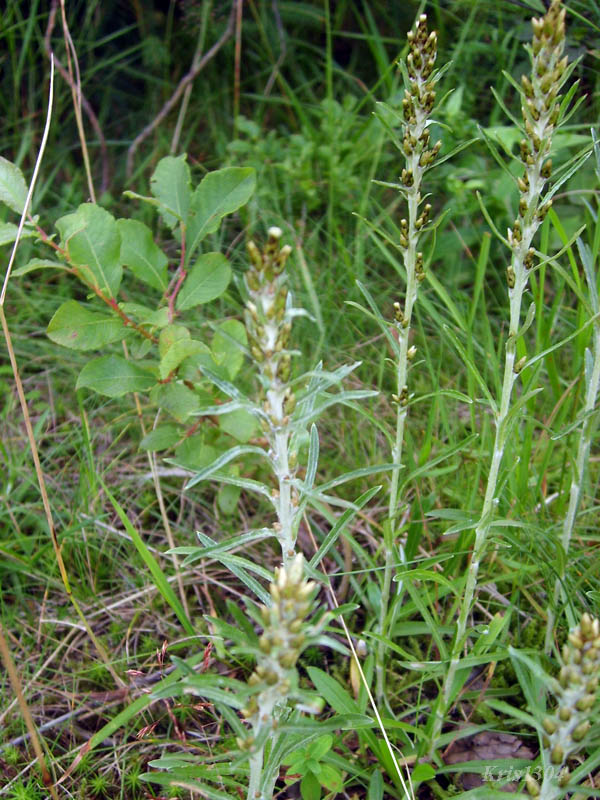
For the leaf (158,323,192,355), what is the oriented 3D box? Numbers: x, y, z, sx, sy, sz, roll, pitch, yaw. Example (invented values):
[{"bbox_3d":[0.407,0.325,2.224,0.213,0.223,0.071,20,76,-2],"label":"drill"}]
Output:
[{"bbox_3d":[-0.075,-0.034,0.479,0.020,0.023,0.005,4,-5,-6],"label":"leaf"}]

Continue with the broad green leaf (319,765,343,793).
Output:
[{"bbox_3d":[0.015,0.198,0.422,0.011,0.003,0.020,-29,35,-26],"label":"broad green leaf"}]

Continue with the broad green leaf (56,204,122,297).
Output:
[{"bbox_3d":[-0.119,-0.085,0.461,0.030,0.051,0.010,-19,2,-13],"label":"broad green leaf"}]

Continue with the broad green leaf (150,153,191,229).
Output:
[{"bbox_3d":[-0.076,-0.124,0.480,0.022,0.042,0.007,-3,0,-8],"label":"broad green leaf"}]

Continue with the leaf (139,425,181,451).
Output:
[{"bbox_3d":[-0.084,0.023,0.487,0.029,0.005,0.017,-16,64,-31],"label":"leaf"}]

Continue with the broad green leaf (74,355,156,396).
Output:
[{"bbox_3d":[-0.107,-0.014,0.471,0.045,0.008,0.026,-5,72,-23],"label":"broad green leaf"}]

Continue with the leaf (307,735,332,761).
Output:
[{"bbox_3d":[0.011,0.185,0.430,0.010,0.003,0.018,32,50,29],"label":"leaf"}]

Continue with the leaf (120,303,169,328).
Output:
[{"bbox_3d":[-0.091,-0.050,0.480,0.031,0.006,0.016,17,62,-19],"label":"leaf"}]

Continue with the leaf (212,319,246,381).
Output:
[{"bbox_3d":[-0.041,-0.031,0.496,0.020,0.038,0.006,2,-12,-4],"label":"leaf"}]

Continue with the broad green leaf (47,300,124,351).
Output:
[{"bbox_3d":[-0.122,-0.043,0.463,0.044,0.026,0.009,-7,-14,-20],"label":"broad green leaf"}]

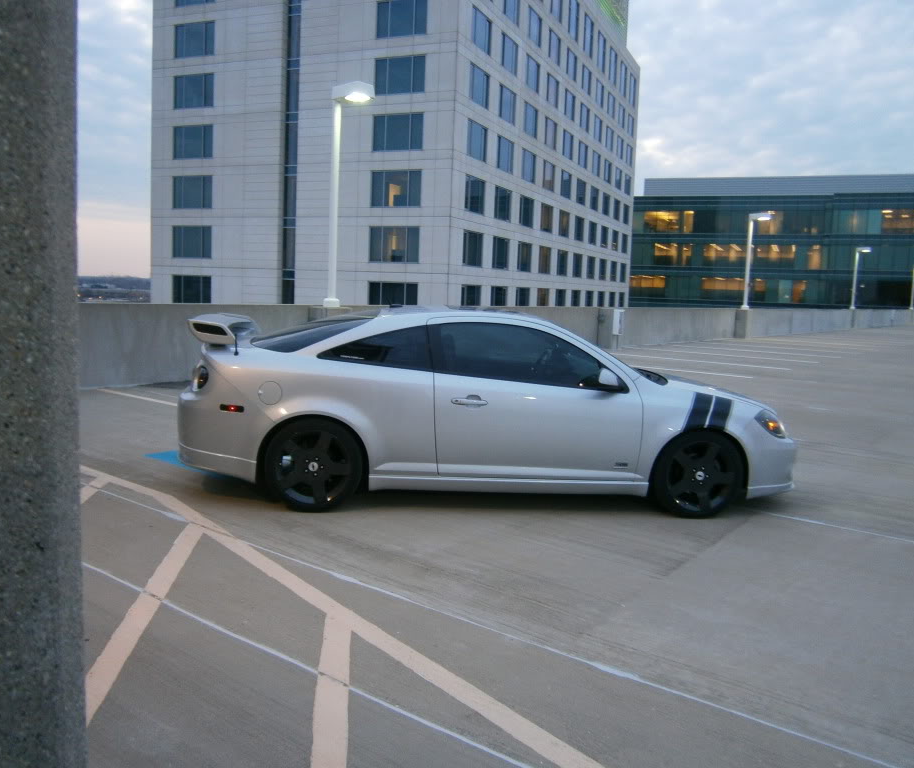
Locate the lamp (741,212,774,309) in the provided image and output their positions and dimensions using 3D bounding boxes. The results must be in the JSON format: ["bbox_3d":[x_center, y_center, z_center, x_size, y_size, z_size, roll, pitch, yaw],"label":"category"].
[{"bbox_3d":[11.135,-4.526,28.598,0.784,3.534,0.470,8,9,38],"label":"lamp"}]

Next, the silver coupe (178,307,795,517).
[{"bbox_3d":[0.295,0.097,5.940,4.580,1.400,1.730,2,7,-4],"label":"silver coupe"}]

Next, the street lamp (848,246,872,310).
[{"bbox_3d":[22.547,-5.870,42.870,0.784,3.534,0.470,8,9,38],"label":"street lamp"}]

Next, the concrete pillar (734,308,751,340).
[{"bbox_3d":[10.839,-2.261,29.047,0.470,1.092,0.549,8,9,38],"label":"concrete pillar"}]

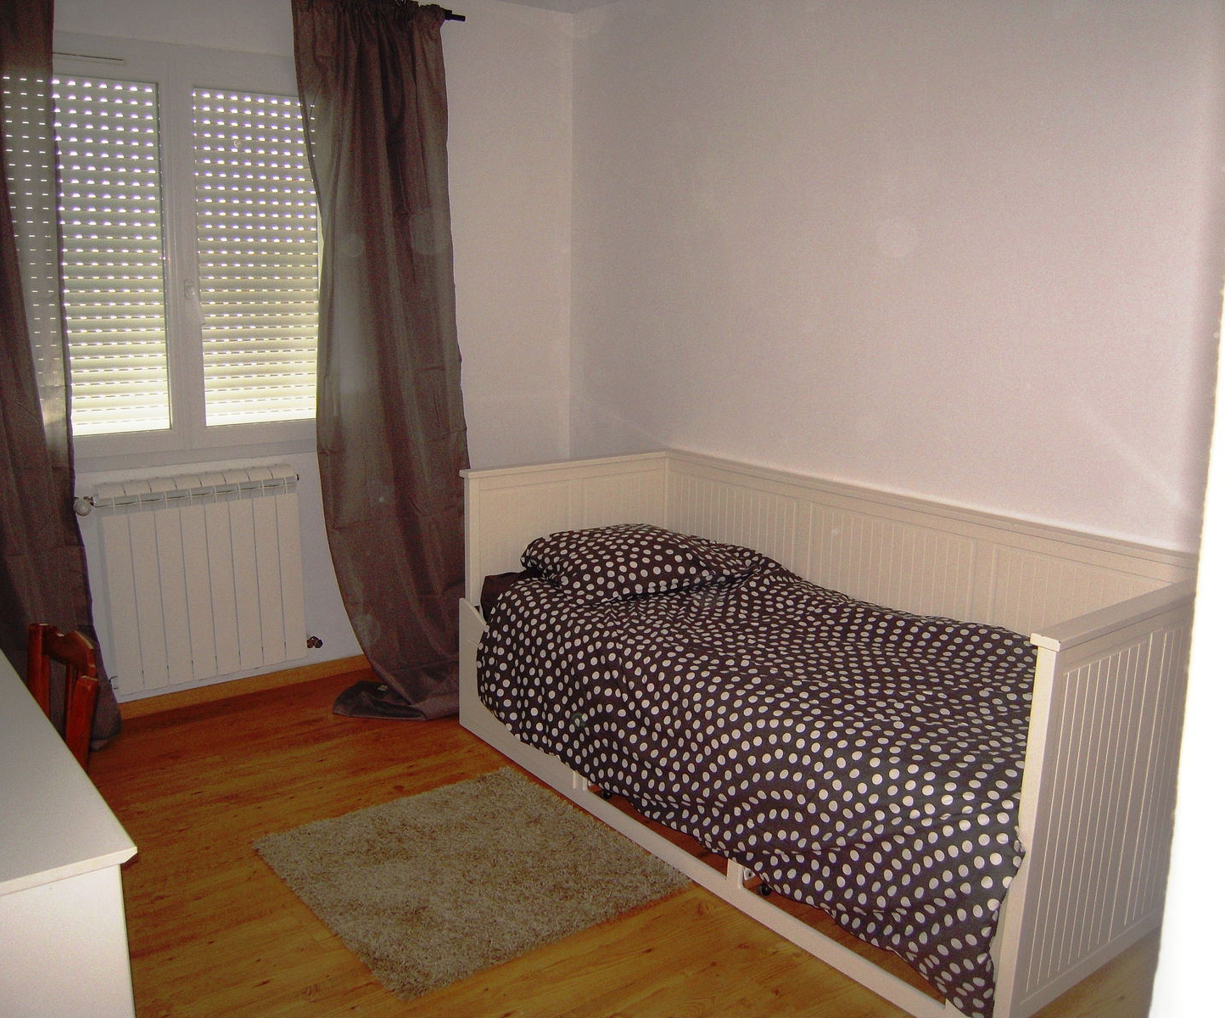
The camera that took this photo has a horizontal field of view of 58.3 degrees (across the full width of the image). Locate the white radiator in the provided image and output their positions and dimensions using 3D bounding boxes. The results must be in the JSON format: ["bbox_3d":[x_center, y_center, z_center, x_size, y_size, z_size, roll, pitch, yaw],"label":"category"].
[{"bbox_3d":[-1.341,0.224,3.620,0.638,0.675,0.095,-8,15,-37],"label":"white radiator"}]

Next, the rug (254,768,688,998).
[{"bbox_3d":[-0.361,0.874,2.730,0.770,0.028,0.780,-9,15,-38],"label":"rug"}]

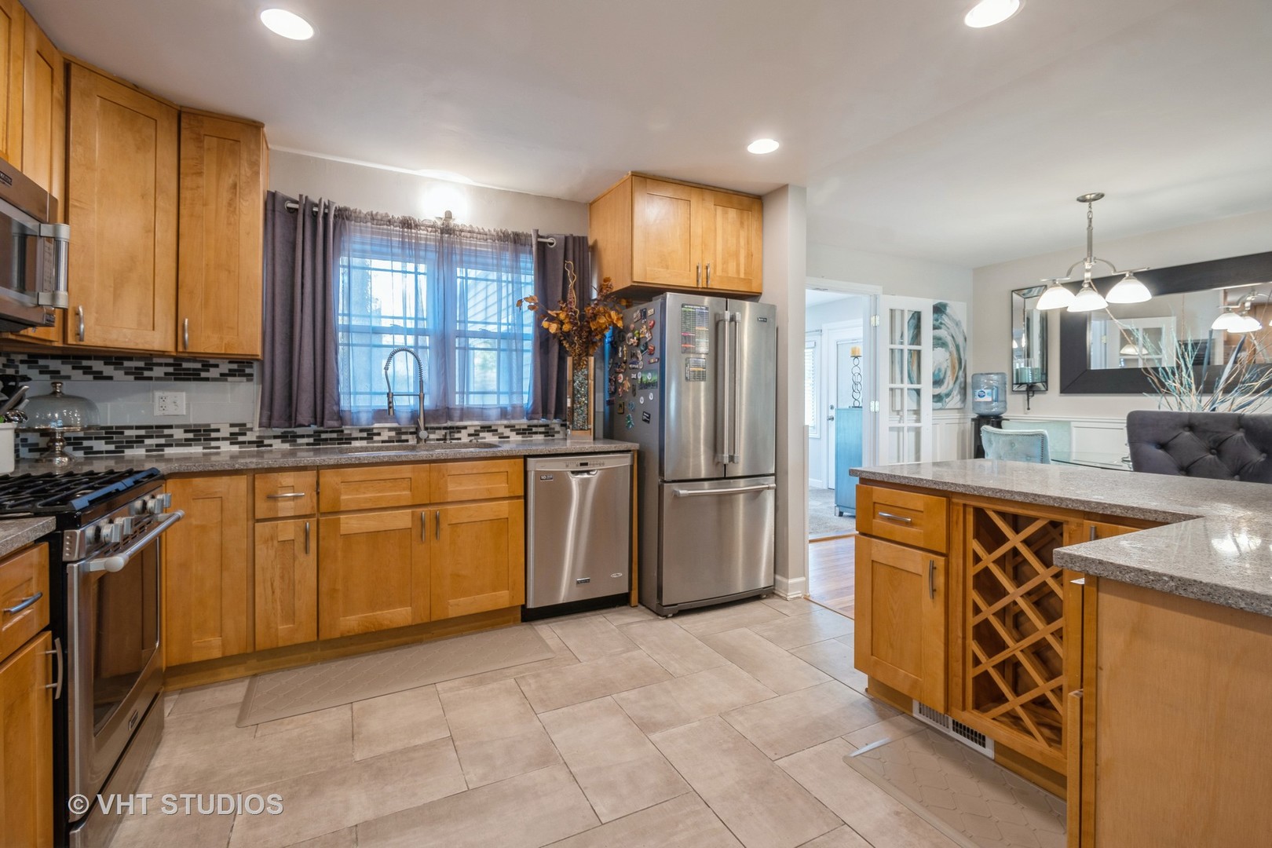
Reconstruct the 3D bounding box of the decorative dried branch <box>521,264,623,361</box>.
[{"bbox_3d":[-0.372,-0.657,3.168,0.626,0.564,0.404,-1,3,-29],"label":"decorative dried branch"}]

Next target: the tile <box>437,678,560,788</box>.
[{"bbox_3d":[-0.520,1.117,1.964,0.313,0.012,0.587,-1,3,-29],"label":"tile"}]

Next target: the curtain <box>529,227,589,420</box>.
[{"bbox_3d":[-0.485,-0.627,3.371,0.416,1.199,0.090,-1,1,-26],"label":"curtain"}]

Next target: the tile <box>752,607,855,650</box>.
[{"bbox_3d":[0.887,1.047,2.705,0.581,0.010,0.289,-1,1,-26],"label":"tile"}]

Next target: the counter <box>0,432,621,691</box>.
[{"bbox_3d":[-1.365,0.609,2.713,2.755,0.923,0.616,-1,3,-29],"label":"counter"}]

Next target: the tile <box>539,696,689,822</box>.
[{"bbox_3d":[-0.098,1.124,1.836,0.313,0.012,0.587,-1,3,-29],"label":"tile"}]

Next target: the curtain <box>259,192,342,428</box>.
[{"bbox_3d":[-1.754,-0.587,2.786,0.383,1.192,0.096,-1,3,-29],"label":"curtain"}]

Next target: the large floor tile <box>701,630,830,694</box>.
[{"bbox_3d":[0.560,1.052,2.379,0.289,0.010,0.581,-1,1,-26],"label":"large floor tile"}]

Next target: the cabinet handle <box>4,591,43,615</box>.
[{"bbox_3d":[-1.258,0.366,1.091,0.032,0.014,0.120,-1,1,-26],"label":"cabinet handle"}]

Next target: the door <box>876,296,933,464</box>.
[{"bbox_3d":[2.455,-0.071,4.824,0.585,2.140,0.040,0,1,-17],"label":"door"}]

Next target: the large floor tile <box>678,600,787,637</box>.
[{"bbox_3d":[0.496,1.046,2.836,0.581,0.010,0.289,-1,1,-26],"label":"large floor tile"}]

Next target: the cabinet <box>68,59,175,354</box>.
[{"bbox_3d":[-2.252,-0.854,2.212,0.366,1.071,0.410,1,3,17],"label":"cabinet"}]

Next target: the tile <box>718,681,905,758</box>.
[{"bbox_3d":[0.625,1.058,1.921,0.581,0.010,0.289,-1,1,-26],"label":"tile"}]

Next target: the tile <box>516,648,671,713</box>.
[{"bbox_3d":[-0.158,1.056,2.184,0.581,0.010,0.289,-1,1,-26],"label":"tile"}]

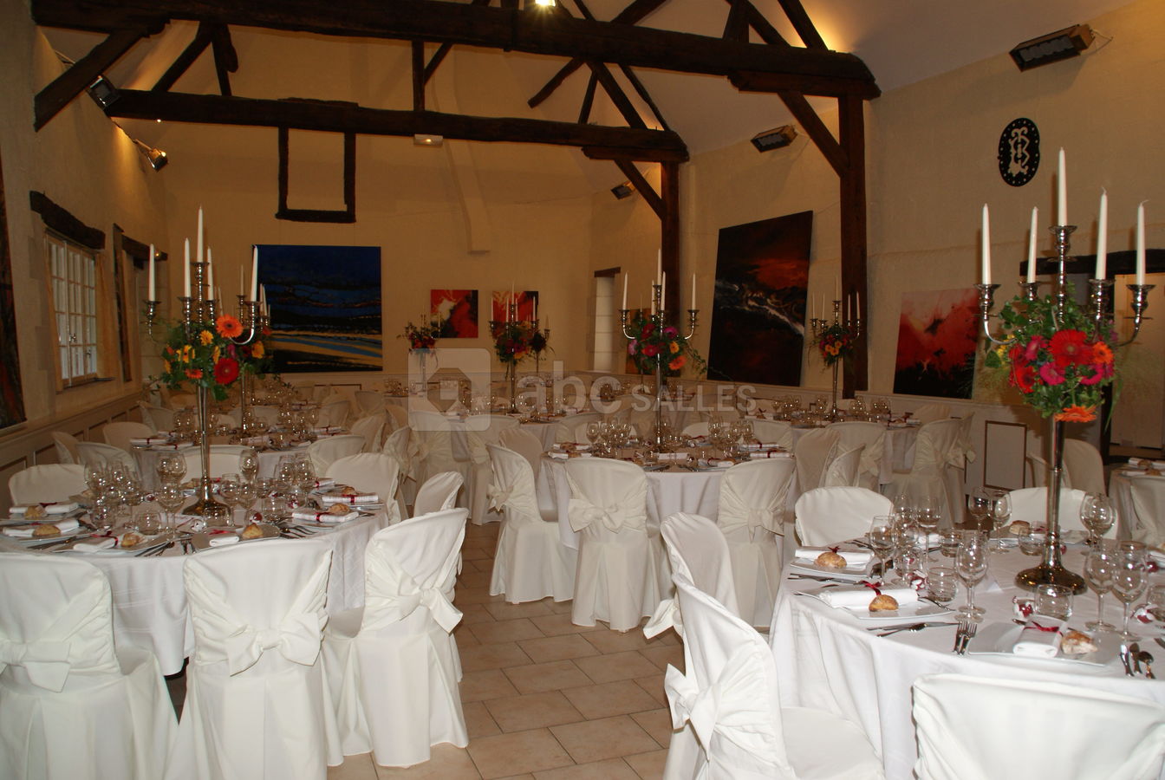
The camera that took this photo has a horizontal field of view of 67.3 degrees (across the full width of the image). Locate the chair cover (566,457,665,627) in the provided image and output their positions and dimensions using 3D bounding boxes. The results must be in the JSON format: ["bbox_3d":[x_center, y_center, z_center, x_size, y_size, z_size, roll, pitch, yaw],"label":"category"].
[{"bbox_3d":[0.198,0.777,4.740,0.450,0.870,0.540,1,3,17],"label":"chair cover"}]

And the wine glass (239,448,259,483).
[{"bbox_3d":[-1.607,0.389,4.215,0.087,0.205,0.087,0,3,0],"label":"wine glass"}]

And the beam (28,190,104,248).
[{"bbox_3d":[-4.121,-1.304,6.959,0.150,0.200,2.200,-1,3,-17],"label":"beam"}]

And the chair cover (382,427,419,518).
[{"bbox_3d":[-1.476,0.685,6.194,0.540,0.880,0.470,1,3,14],"label":"chair cover"}]

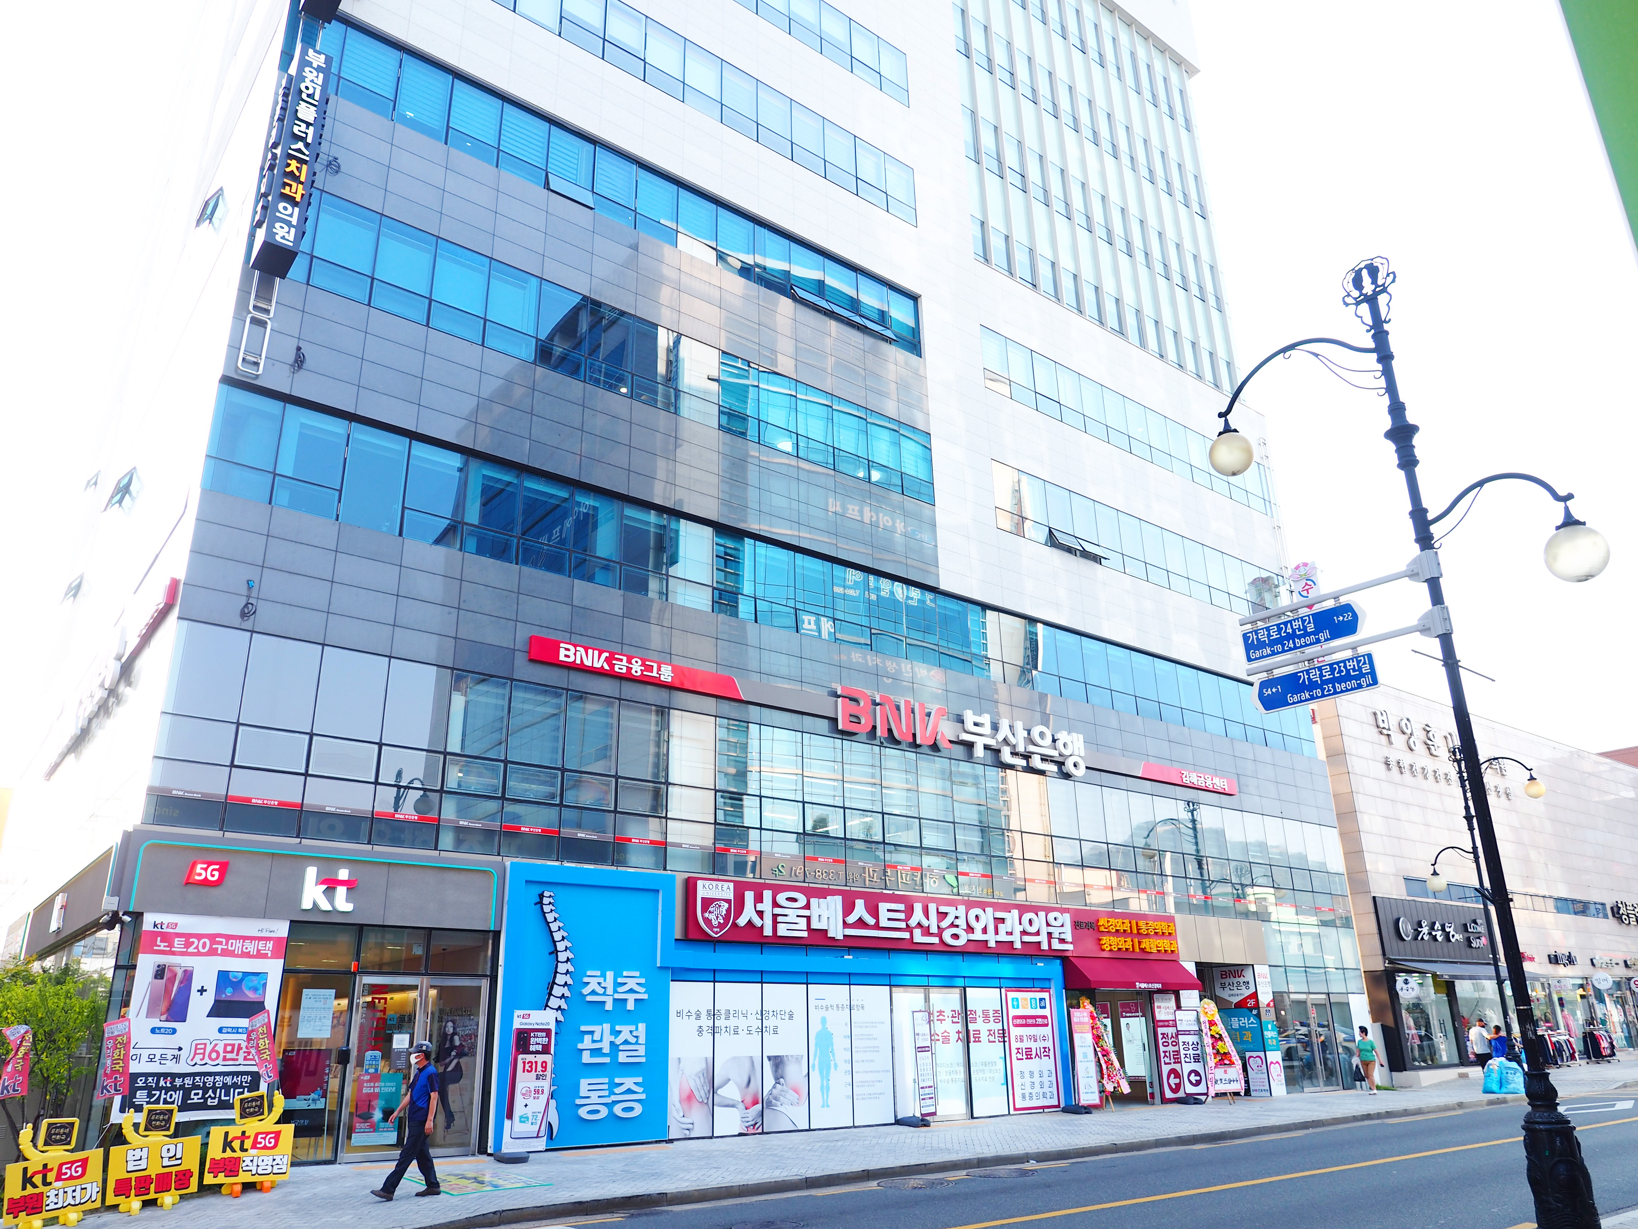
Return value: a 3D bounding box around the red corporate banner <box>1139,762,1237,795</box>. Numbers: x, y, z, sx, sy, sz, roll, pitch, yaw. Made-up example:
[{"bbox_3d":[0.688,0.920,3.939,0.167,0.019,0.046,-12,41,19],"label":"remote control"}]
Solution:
[{"bbox_3d":[9.807,4.386,30.131,4.313,0.540,0.150,14,-26,-35],"label":"red corporate banner"}]

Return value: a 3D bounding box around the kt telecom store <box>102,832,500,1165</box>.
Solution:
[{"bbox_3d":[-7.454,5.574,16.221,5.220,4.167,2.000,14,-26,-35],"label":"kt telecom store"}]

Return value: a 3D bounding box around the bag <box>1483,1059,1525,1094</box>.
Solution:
[{"bbox_3d":[15.649,10.520,25.990,0.920,0.770,0.500,-12,-24,27],"label":"bag"}]

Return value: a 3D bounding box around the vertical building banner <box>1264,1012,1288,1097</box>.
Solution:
[{"bbox_3d":[11.597,11.193,28.892,0.716,1.926,0.060,14,-26,-35],"label":"vertical building banner"}]

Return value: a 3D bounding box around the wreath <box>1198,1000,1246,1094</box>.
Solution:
[{"bbox_3d":[9.422,10.191,26.655,0.850,2.151,0.550,2,-21,-8],"label":"wreath"}]

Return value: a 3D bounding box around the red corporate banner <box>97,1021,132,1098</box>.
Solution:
[{"bbox_3d":[-7.674,4.844,12.372,0.288,0.787,0.050,7,-22,-38],"label":"red corporate banner"}]

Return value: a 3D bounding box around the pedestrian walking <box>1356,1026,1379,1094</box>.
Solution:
[{"bbox_3d":[14.120,11.469,29.301,0.520,1.620,0.360,-17,-26,34],"label":"pedestrian walking"}]

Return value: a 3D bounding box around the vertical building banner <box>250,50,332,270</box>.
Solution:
[{"bbox_3d":[-8.711,-7.544,18.778,0.572,4.080,0.804,14,-26,-35],"label":"vertical building banner"}]

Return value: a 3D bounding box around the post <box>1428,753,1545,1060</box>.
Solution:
[{"bbox_3d":[15.970,6.919,26.598,0.600,7.984,3.100,14,-26,-35],"label":"post"}]

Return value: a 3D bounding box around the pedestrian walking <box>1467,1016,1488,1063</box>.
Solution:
[{"bbox_3d":[17.101,11.296,29.382,0.500,1.700,0.320,-18,-27,37],"label":"pedestrian walking"}]

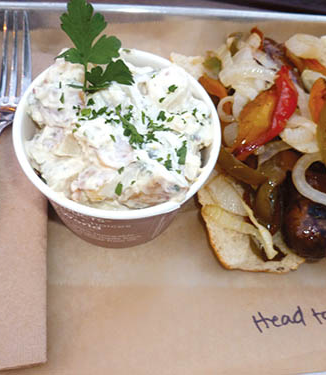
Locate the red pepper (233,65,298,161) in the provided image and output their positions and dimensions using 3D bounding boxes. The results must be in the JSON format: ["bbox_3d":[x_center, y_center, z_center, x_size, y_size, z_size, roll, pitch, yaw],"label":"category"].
[{"bbox_3d":[0.056,-0.041,0.221,0.029,0.018,0.064,27,62,5],"label":"red pepper"}]

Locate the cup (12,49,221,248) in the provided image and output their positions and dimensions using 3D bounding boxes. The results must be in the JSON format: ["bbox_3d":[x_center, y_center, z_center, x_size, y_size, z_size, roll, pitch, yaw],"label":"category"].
[{"bbox_3d":[-0.023,-0.016,0.208,0.093,0.059,0.093,-2,64,-10],"label":"cup"}]

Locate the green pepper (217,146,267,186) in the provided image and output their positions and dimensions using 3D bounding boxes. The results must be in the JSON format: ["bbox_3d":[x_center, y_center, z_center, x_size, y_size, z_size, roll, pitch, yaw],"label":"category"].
[{"bbox_3d":[0.042,-0.011,0.214,0.034,0.011,0.012,31,63,7],"label":"green pepper"}]

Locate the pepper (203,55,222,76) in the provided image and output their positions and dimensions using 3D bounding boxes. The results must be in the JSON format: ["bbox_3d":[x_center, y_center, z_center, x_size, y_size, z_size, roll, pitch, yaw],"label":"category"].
[{"bbox_3d":[0.030,-0.074,0.244,0.012,0.008,0.015,6,63,-6],"label":"pepper"}]

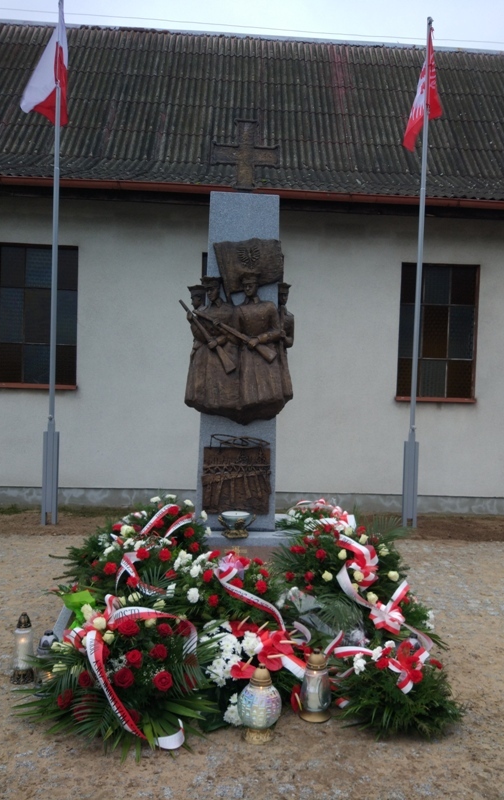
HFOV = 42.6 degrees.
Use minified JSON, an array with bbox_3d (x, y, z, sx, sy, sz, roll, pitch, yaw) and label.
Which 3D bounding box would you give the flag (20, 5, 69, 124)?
[{"bbox_3d":[-2.051,-3.355,6.395,0.500,1.280,0.280,2,2,-6],"label":"flag"}]

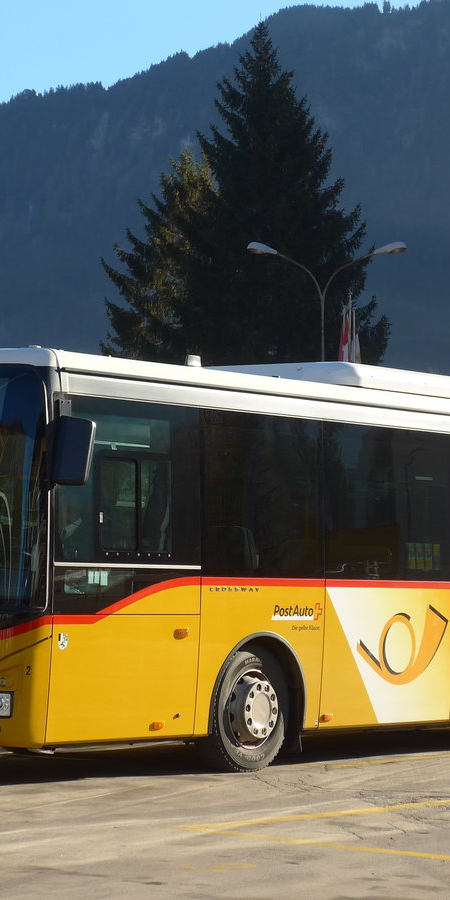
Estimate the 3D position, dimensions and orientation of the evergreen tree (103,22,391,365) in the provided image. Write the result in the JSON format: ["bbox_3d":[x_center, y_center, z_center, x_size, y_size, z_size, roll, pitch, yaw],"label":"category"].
[{"bbox_3d":[0.800,-4.300,85.300,9.800,19.700,9.200,1,-3,0],"label":"evergreen tree"}]

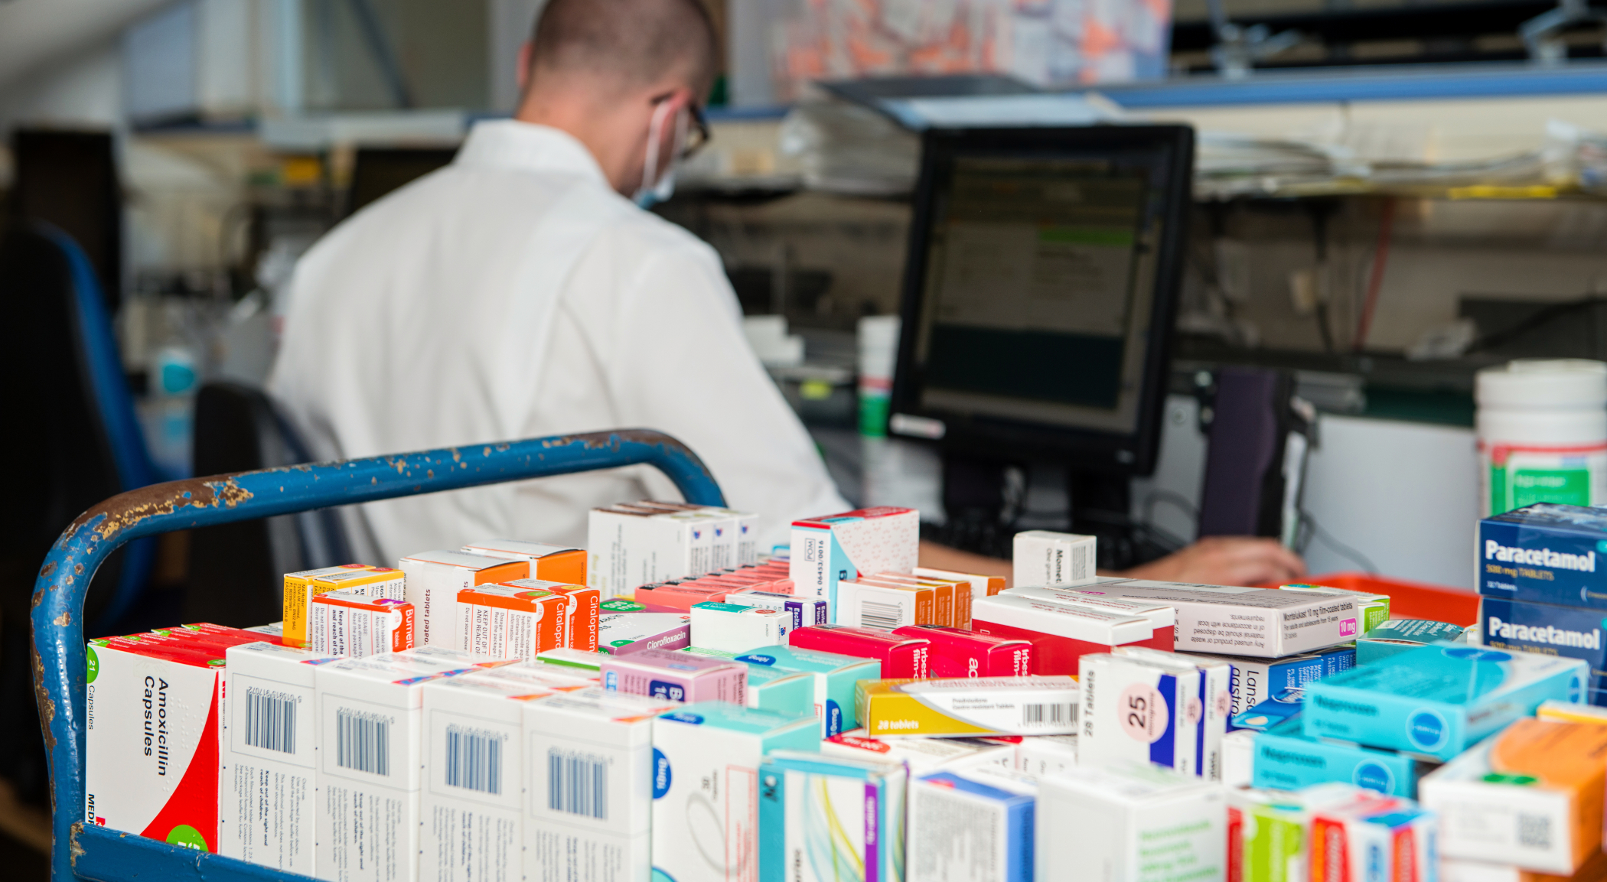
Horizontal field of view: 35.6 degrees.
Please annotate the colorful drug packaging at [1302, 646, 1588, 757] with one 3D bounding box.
[{"bbox_3d":[0.248,0.099,0.962,0.061,0.021,0.127,6,7,36],"label":"colorful drug packaging"}]

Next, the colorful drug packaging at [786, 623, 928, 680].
[{"bbox_3d":[0.026,0.144,1.201,0.063,0.100,0.030,7,8,42],"label":"colorful drug packaging"}]

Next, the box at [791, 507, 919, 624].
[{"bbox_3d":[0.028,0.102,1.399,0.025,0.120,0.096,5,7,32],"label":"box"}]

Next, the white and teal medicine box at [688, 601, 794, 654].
[{"bbox_3d":[-0.032,0.133,1.265,0.051,0.095,0.016,5,7,31],"label":"white and teal medicine box"}]

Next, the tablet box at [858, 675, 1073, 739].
[{"bbox_3d":[0.076,0.113,1.077,0.108,0.018,0.036,0,6,-13],"label":"tablet box"}]

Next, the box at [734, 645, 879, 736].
[{"bbox_3d":[0.000,0.151,1.129,0.051,0.106,0.042,5,7,33],"label":"box"}]

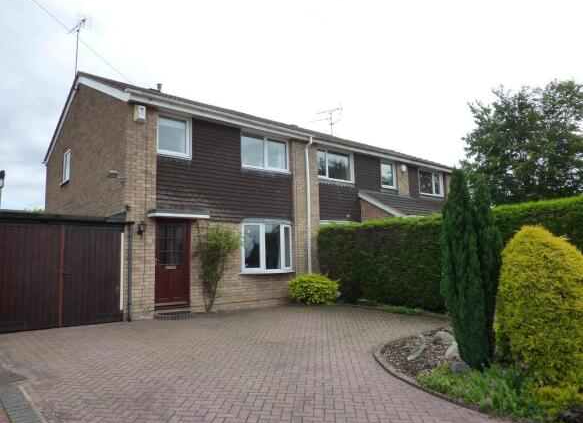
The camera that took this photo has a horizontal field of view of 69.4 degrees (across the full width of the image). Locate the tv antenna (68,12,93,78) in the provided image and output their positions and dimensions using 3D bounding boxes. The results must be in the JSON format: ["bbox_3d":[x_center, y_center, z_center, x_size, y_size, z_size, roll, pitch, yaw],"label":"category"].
[{"bbox_3d":[-6.408,-5.029,12.755,0.950,1.680,0.420,-6,-8,36],"label":"tv antenna"}]

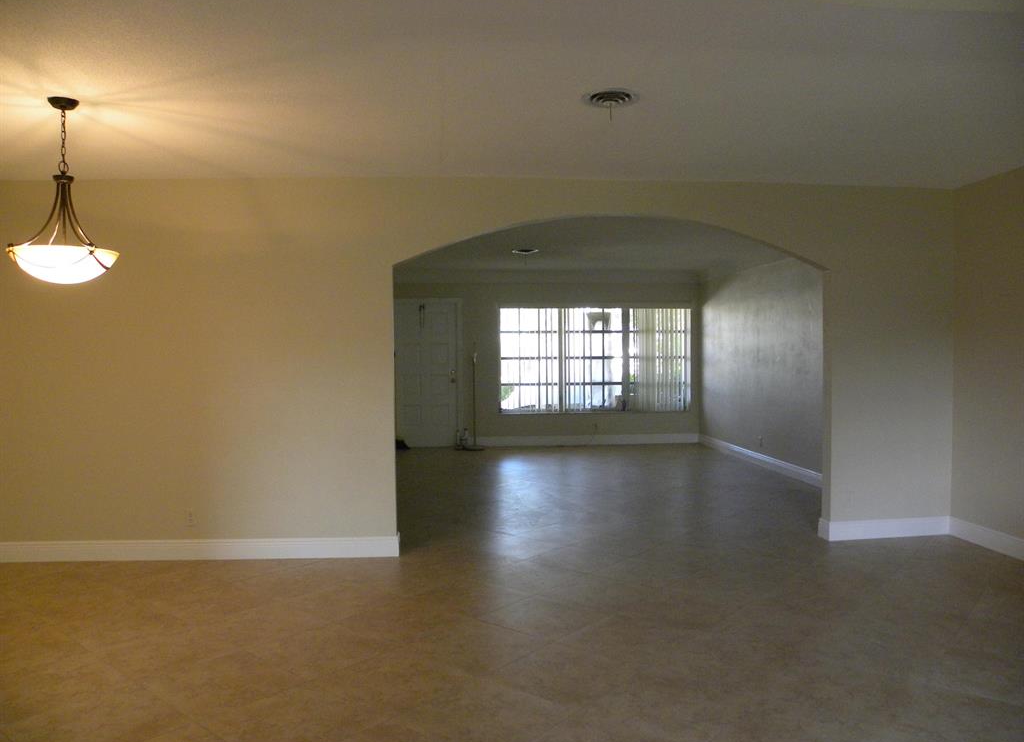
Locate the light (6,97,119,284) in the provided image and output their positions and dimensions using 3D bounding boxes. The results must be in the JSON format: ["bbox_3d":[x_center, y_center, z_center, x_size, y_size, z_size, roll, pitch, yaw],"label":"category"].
[{"bbox_3d":[-1.982,-0.795,3.400,0.430,0.800,0.430,-1,2,-5],"label":"light"}]

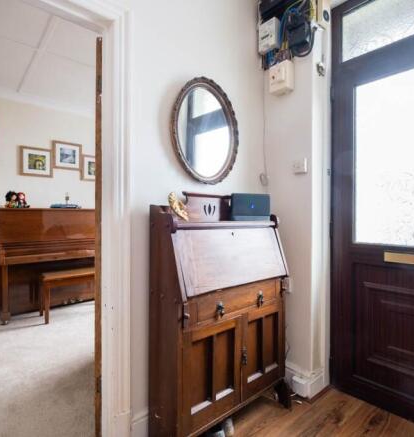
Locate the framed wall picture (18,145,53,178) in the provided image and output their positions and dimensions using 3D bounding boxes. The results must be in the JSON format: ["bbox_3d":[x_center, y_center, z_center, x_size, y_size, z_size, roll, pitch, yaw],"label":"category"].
[{"bbox_3d":[-2.197,-0.715,3.523,0.363,0.356,0.020,0,0,-41],"label":"framed wall picture"}]

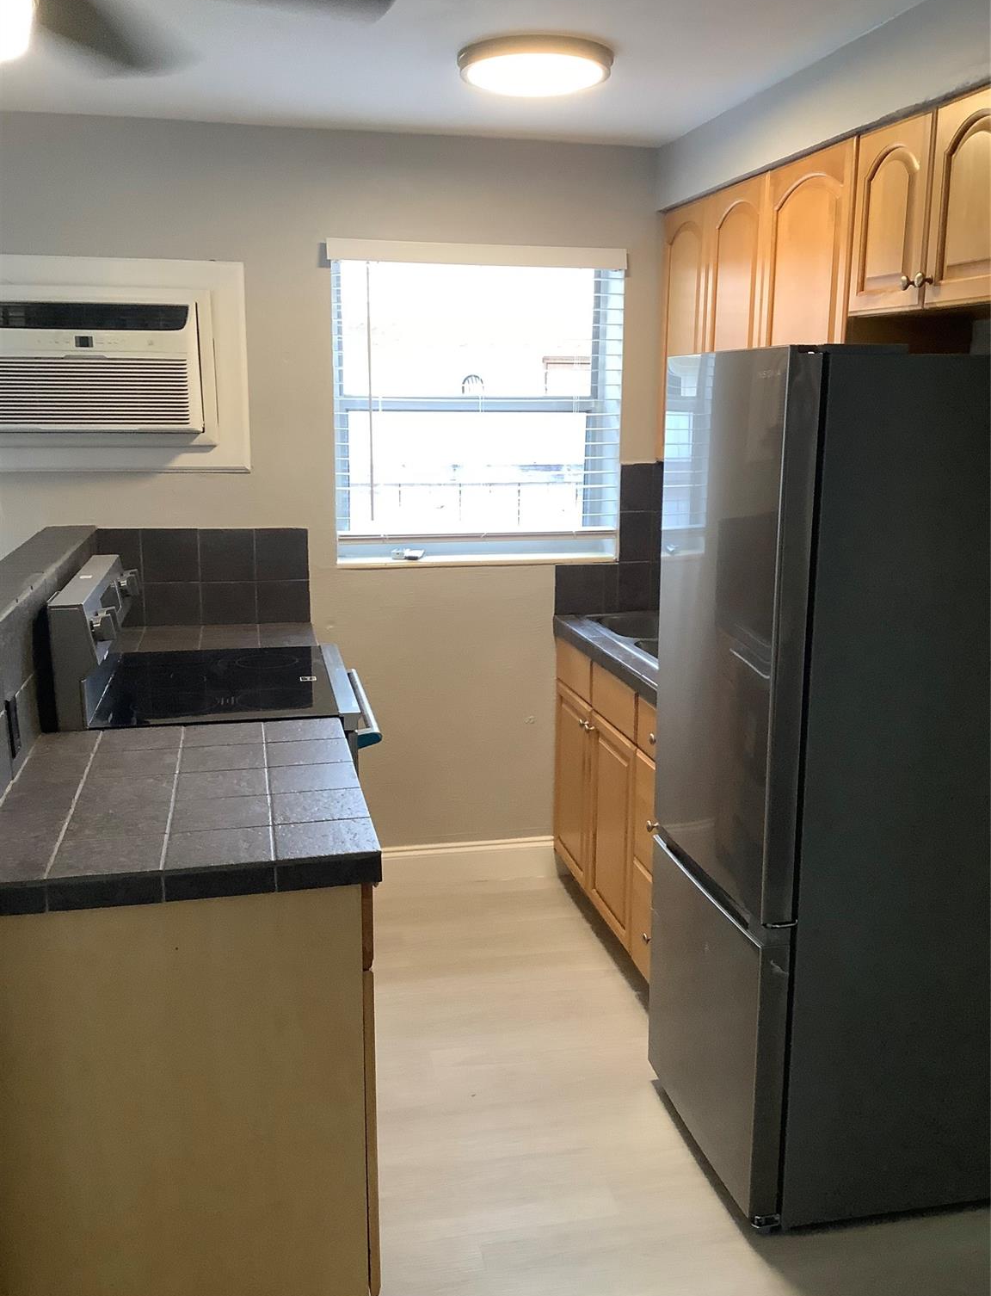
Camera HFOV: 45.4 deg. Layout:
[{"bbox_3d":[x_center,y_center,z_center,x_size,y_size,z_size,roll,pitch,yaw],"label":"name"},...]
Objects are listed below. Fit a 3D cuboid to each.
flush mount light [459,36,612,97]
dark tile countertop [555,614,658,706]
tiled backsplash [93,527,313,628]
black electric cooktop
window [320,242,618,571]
[{"bbox_3d":[0.091,-1.309,2.672,0.352,0.046,0.352,0,12,0],"label":"flush mount light"},{"bbox_3d":[0.625,0.028,3.372,0.630,0.060,1.180,-2,12,-12],"label":"dark tile countertop"},{"bbox_3d":[-0.885,-0.210,3.596,0.630,0.300,0.020,-2,12,-12],"label":"tiled backsplash"},{"bbox_3d":[-0.687,0.088,2.943,0.535,0.030,0.770,-2,12,-12],"label":"black electric cooktop"},{"bbox_3d":[-0.053,-0.744,3.691,0.915,0.965,0.130,-2,12,-12],"label":"window"}]

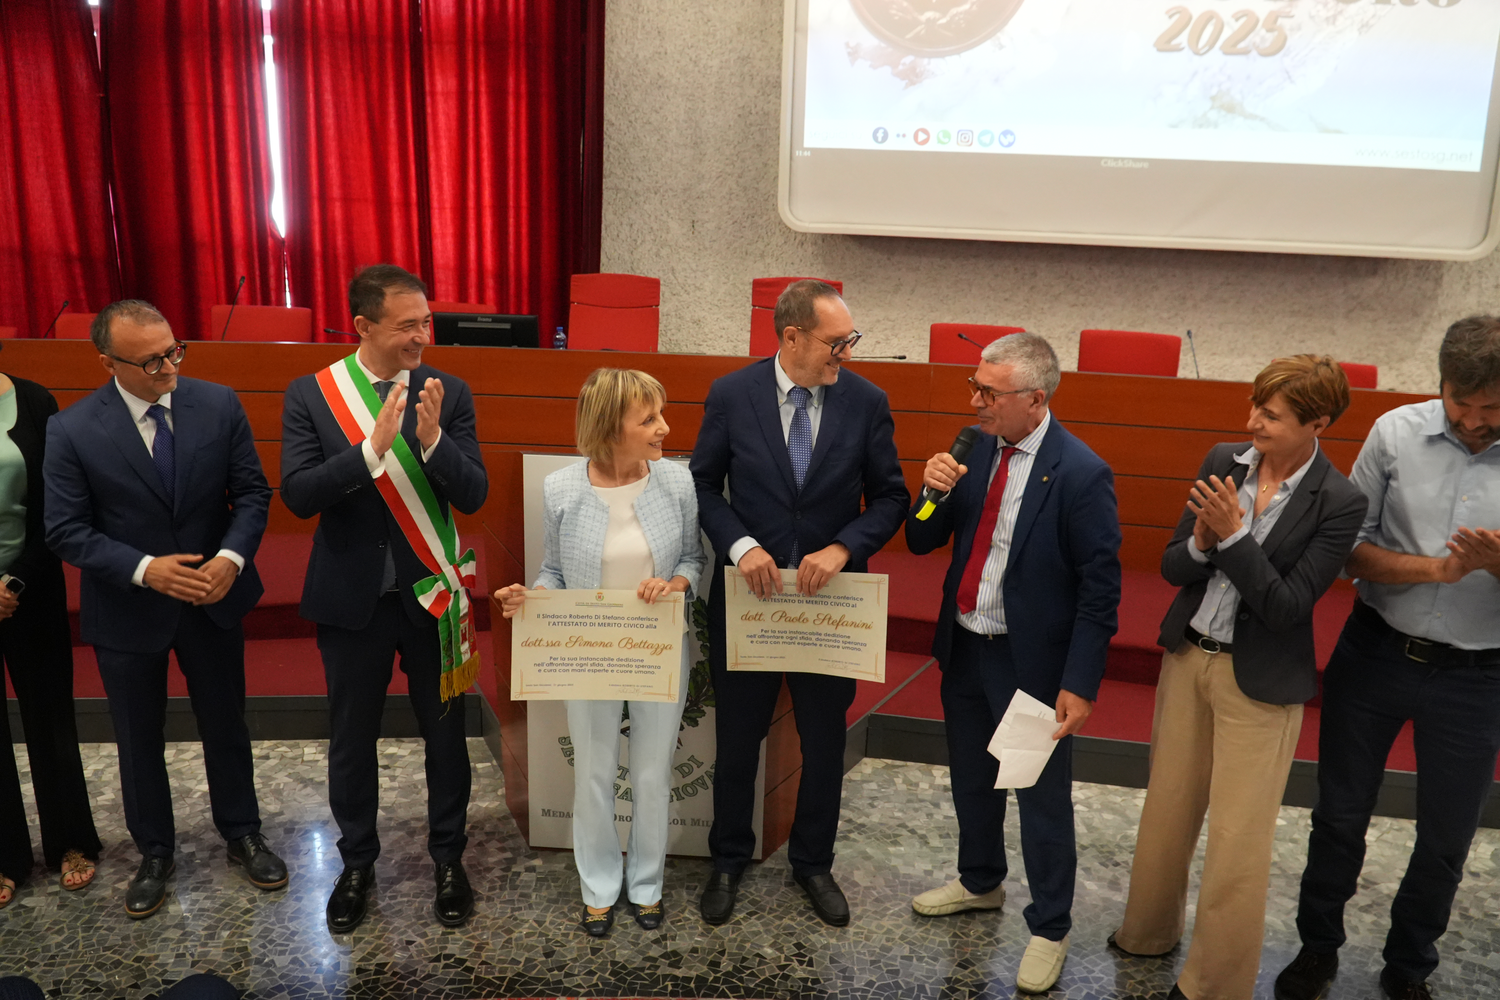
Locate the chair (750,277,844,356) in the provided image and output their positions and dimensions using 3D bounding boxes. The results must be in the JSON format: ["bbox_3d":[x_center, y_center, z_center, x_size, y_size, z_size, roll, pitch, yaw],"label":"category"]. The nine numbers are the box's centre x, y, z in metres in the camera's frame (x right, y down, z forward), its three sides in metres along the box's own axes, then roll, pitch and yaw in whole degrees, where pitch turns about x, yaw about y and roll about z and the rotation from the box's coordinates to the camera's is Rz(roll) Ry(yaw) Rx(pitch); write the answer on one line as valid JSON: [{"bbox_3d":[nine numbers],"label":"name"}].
[{"bbox_3d":[0.240,-0.656,6.572,0.580,1.250,0.620,3,13,3],"label":"chair"}]

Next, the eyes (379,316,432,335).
[{"bbox_3d":[-0.858,-0.435,2.800,0.120,0.035,0.050,-14,22,-39],"label":"eyes"}]

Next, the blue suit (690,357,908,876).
[{"bbox_3d":[0.110,0.392,3.068,0.580,1.495,0.360,3,13,5],"label":"blue suit"}]

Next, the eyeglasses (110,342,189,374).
[{"bbox_3d":[-1.539,-0.365,2.880,0.140,0.045,0.145,-25,26,-29],"label":"eyeglasses"}]

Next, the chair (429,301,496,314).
[{"bbox_3d":[-1.867,-0.667,6.792,0.600,1.030,0.600,3,12,3],"label":"chair"}]

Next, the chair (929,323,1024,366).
[{"bbox_3d":[1.317,-0.539,6.744,0.600,1.000,0.600,5,12,12],"label":"chair"}]

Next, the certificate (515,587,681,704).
[{"bbox_3d":[-0.380,0.367,2.803,0.420,0.297,0.012,2,15,-8],"label":"certificate"}]

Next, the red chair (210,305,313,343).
[{"bbox_3d":[-2.810,-0.581,6.339,0.600,1.000,0.600,2,12,-2],"label":"red chair"}]

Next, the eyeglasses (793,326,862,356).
[{"bbox_3d":[0.194,-0.432,2.932,0.140,0.048,0.140,29,32,25],"label":"eyeglasses"}]

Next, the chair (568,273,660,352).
[{"bbox_3d":[-0.859,-0.731,6.752,0.600,1.220,0.620,3,12,4],"label":"chair"}]

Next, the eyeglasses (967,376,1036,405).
[{"bbox_3d":[0.653,-0.283,2.883,0.140,0.048,0.140,-6,22,-17],"label":"eyeglasses"}]

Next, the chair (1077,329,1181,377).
[{"bbox_3d":[2.127,-0.408,6.356,0.600,1.050,0.620,5,13,11],"label":"chair"}]

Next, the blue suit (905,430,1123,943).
[{"bbox_3d":[0.723,0.496,2.997,0.540,1.410,0.400,11,15,35],"label":"blue suit"}]

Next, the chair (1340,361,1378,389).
[{"bbox_3d":[2.914,-0.207,5.802,0.600,0.980,0.600,7,13,21],"label":"chair"}]

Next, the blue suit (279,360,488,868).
[{"bbox_3d":[-0.946,0.380,2.963,0.550,1.465,0.400,-1,13,-13],"label":"blue suit"}]

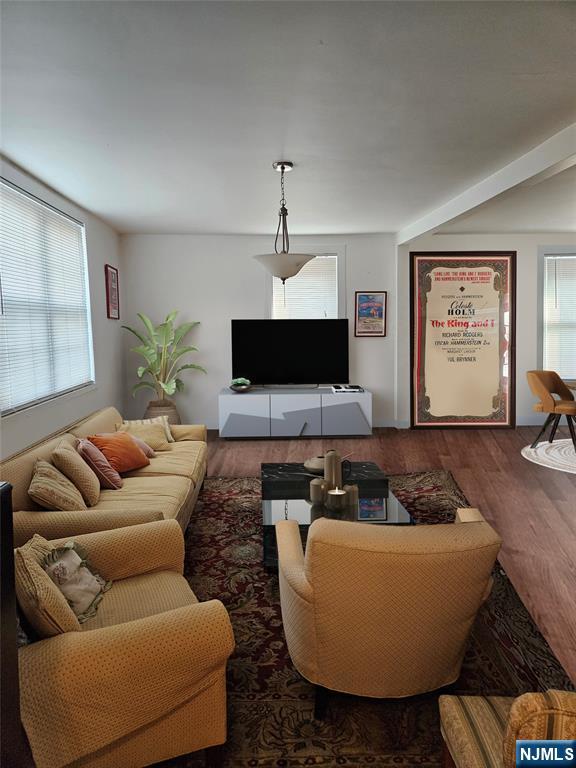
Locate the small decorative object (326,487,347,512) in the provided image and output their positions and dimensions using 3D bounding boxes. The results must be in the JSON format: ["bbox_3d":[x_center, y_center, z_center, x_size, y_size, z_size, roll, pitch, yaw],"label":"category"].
[{"bbox_3d":[0.285,0.671,2.953,0.107,0.105,0.107,-1,7,-3],"label":"small decorative object"}]

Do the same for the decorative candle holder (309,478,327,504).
[{"bbox_3d":[0.184,0.639,3.075,0.100,0.145,0.100,-1,7,-3],"label":"decorative candle holder"}]

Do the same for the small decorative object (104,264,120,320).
[{"bbox_3d":[-2.000,-1.043,5.891,0.030,0.600,0.460,-1,7,-3],"label":"small decorative object"}]

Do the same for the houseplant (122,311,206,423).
[{"bbox_3d":[-1.441,-0.092,5.984,0.930,1.530,0.850,-1,7,-3],"label":"houseplant"}]

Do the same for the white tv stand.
[{"bbox_3d":[0.087,0.362,6.274,1.810,0.536,0.430,-1,7,-3],"label":"white tv stand"}]

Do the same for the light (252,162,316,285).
[{"bbox_3d":[-0.028,-1.112,3.561,0.450,0.830,0.450,-1,7,-3],"label":"light"}]

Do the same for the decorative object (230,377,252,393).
[{"bbox_3d":[-0.565,0.027,6.111,0.260,0.180,0.240,-1,7,-3],"label":"decorative object"}]

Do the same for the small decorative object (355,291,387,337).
[{"bbox_3d":[1.057,-0.892,6.505,0.425,0.585,0.030,-1,7,-3],"label":"small decorative object"}]

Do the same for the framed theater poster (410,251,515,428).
[{"bbox_3d":[2.202,-0.528,6.454,1.350,2.220,0.050,-1,7,-3],"label":"framed theater poster"}]

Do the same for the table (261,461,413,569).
[{"bbox_3d":[0.234,0.791,3.151,0.810,0.400,0.840,-1,7,-3],"label":"table"}]

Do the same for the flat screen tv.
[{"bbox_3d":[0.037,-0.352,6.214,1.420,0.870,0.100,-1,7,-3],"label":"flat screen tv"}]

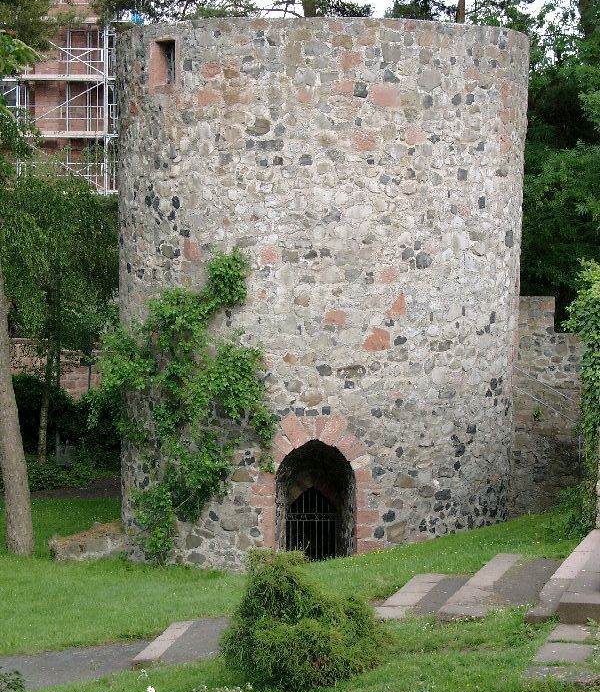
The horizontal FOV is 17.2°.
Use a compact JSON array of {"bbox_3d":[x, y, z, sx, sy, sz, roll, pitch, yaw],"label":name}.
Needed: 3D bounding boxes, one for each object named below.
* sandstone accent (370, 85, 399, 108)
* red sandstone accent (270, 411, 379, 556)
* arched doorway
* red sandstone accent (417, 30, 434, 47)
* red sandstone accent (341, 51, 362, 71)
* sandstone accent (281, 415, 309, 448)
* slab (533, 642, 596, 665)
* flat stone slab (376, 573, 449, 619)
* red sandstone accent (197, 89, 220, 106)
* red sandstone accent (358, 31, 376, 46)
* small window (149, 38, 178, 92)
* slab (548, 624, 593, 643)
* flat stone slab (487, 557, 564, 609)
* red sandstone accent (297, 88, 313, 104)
[{"bbox_3d":[1.390,-4.146,32.940,0.466,0.391,0.160,-1,6,-15],"label":"sandstone accent"},{"bbox_3d":[0.394,2.308,33.623,1.917,2.469,0.500,0,6,0],"label":"red sandstone accent"},{"bbox_3d":[0.285,2.706,35.673,1.442,2.154,0.600,1,5,0],"label":"arched doorway"},{"bbox_3d":[2.060,-5.118,33.094,0.288,0.251,0.160,-3,7,-26],"label":"red sandstone accent"},{"bbox_3d":[0.845,-4.701,32.773,0.346,0.339,0.160,0,6,-7],"label":"red sandstone accent"},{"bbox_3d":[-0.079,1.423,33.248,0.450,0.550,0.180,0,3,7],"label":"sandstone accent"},{"bbox_3d":[3.110,3.659,23.407,0.560,0.080,0.880,2,5,18],"label":"slab"},{"bbox_3d":[1.728,3.880,30.806,0.460,0.120,2.500,2,6,17],"label":"flat stone slab"},{"bbox_3d":[-1.733,-4.793,38.349,0.549,0.344,0.150,3,6,30],"label":"red sandstone accent"},{"bbox_3d":[1.201,-5.524,35.731,0.331,0.285,0.160,0,4,-11],"label":"red sandstone accent"},{"bbox_3d":[-2.578,-5.507,39.051,0.350,1.048,0.750,-5,8,-44],"label":"small window"},{"bbox_3d":[3.702,3.943,27.205,0.550,0.100,0.750,1,6,15],"label":"slab"},{"bbox_3d":[3.453,3.619,30.306,0.750,0.120,2.600,1,6,14],"label":"flat stone slab"},{"bbox_3d":[0.079,-4.119,32.820,0.241,0.249,0.160,1,6,5],"label":"red sandstone accent"}]

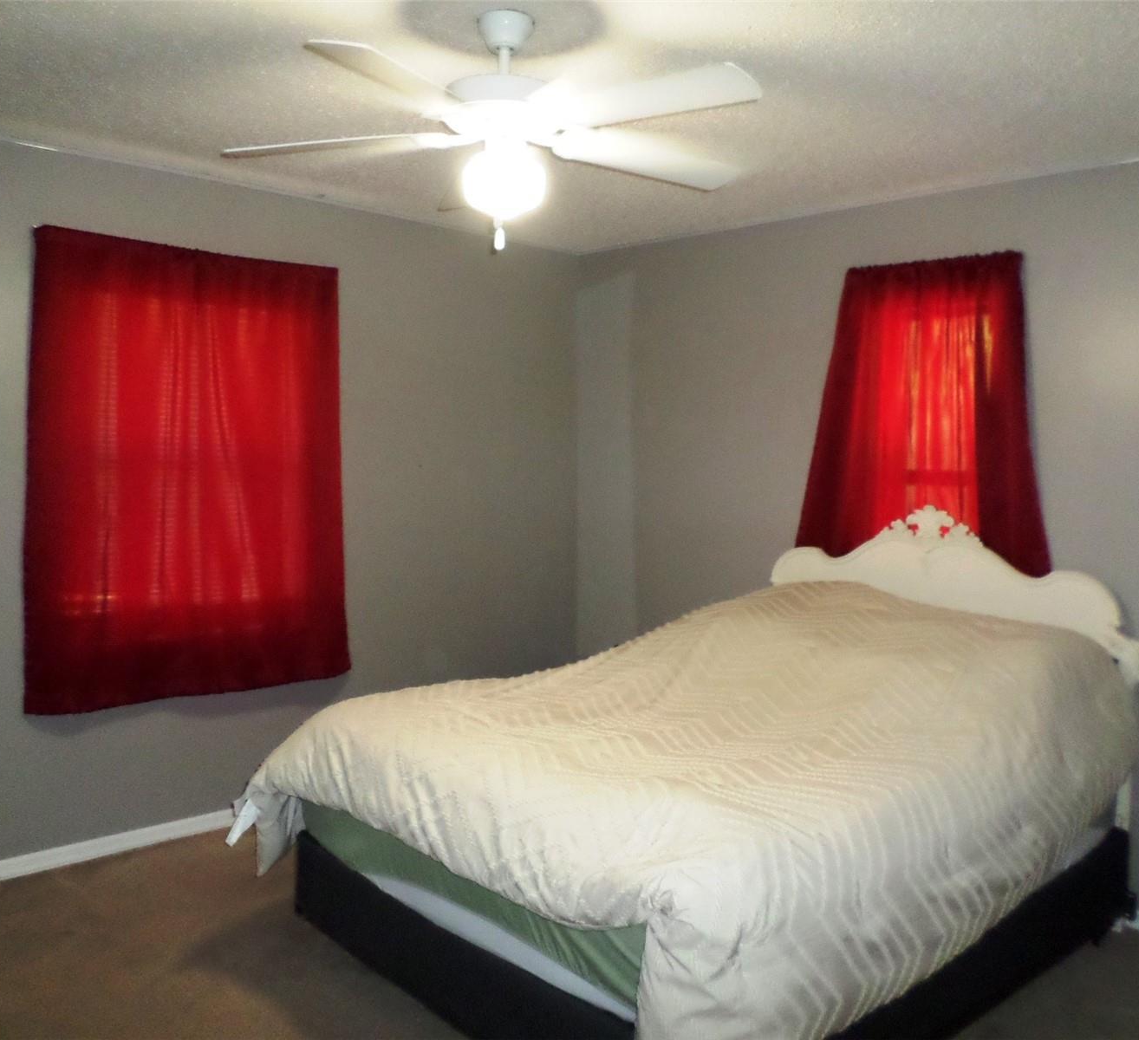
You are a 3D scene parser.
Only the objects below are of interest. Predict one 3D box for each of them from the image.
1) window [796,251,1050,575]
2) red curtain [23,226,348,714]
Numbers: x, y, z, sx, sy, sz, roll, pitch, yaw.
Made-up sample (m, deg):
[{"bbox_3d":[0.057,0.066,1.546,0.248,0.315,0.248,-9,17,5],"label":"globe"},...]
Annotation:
[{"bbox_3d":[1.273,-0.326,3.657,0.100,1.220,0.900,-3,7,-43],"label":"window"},{"bbox_3d":[-1.342,-0.171,3.695,1.200,1.635,0.100,-3,7,-43],"label":"red curtain"}]

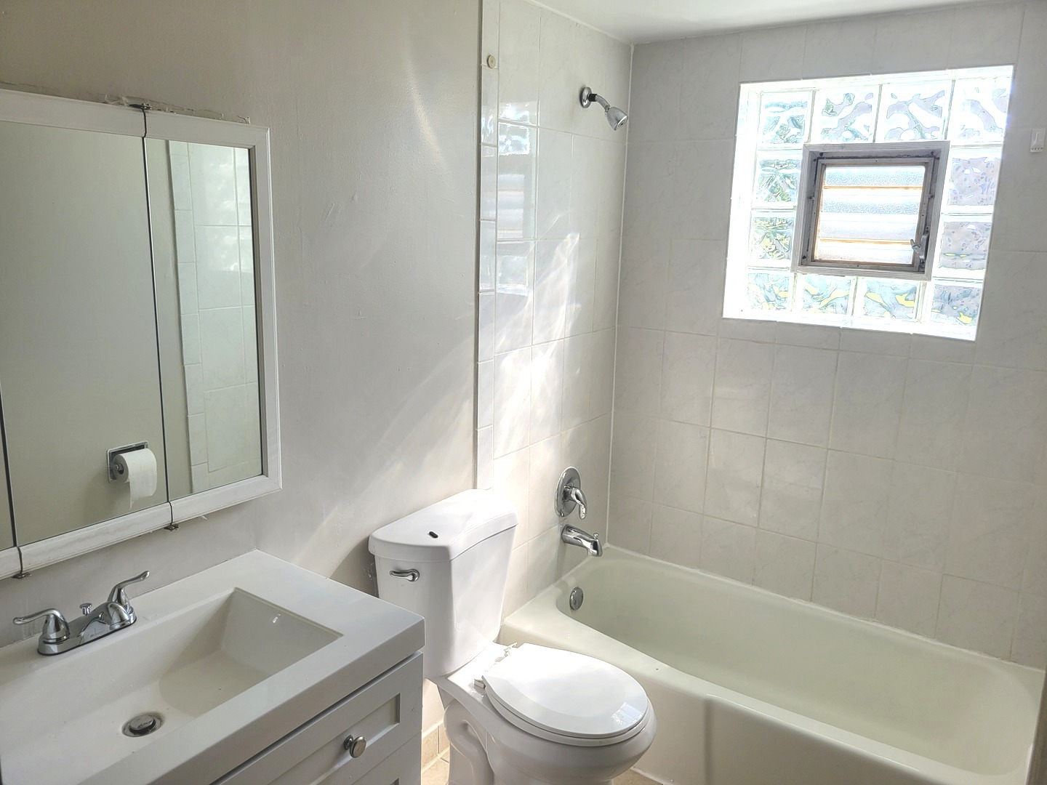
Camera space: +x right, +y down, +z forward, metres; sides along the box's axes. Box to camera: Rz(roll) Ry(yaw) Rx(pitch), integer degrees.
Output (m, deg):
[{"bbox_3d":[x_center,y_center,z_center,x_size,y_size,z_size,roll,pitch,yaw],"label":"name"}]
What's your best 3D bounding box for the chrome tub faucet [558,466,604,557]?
[{"bbox_3d":[0.222,0.441,2.858,0.147,0.314,0.178,10,15,33],"label":"chrome tub faucet"}]

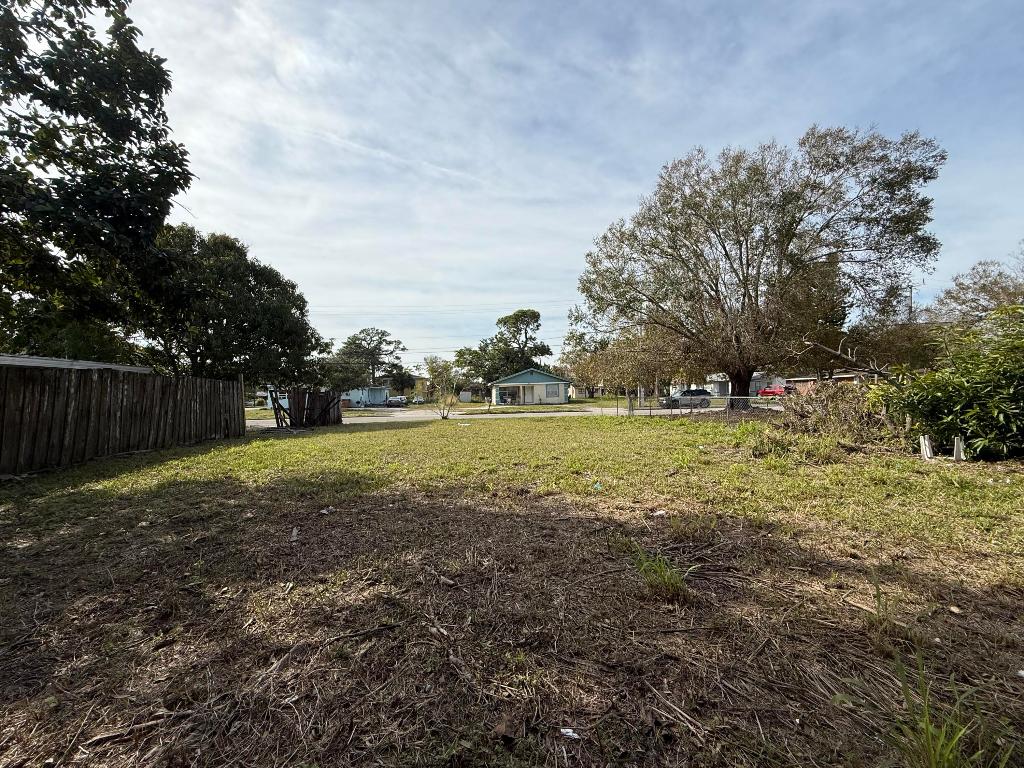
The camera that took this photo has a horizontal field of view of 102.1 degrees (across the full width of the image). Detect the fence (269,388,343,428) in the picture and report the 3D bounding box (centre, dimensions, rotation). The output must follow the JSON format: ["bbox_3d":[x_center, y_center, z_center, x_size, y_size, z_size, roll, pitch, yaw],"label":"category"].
[{"bbox_3d":[-10.472,1.217,21.000,3.650,1.900,0.500,-1,-1,-3],"label":"fence"}]

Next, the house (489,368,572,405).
[{"bbox_3d":[2.155,0.368,52.500,9.400,4.150,9.500,-1,-1,-5],"label":"house"}]

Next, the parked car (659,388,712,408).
[{"bbox_3d":[15.921,1.386,38.000,4.500,1.670,1.850,-1,-1,-5],"label":"parked car"}]

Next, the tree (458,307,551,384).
[{"bbox_3d":[-1.334,-4.552,65.000,15.000,14.500,13.500,-1,-1,0],"label":"tree"}]

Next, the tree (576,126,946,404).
[{"bbox_3d":[14.639,-6.637,26.300,18.800,16.200,17.500,-1,-1,0],"label":"tree"}]

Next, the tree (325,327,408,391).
[{"bbox_3d":[-21.934,-2.695,62.000,12.000,12.000,11.000,-1,-1,0],"label":"tree"}]

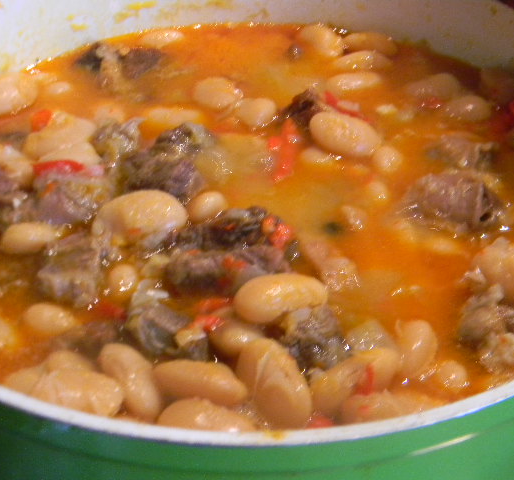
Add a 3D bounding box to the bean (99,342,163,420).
[{"bbox_3d":[-0.030,0.034,0.249,0.011,0.010,0.024,-23,60,-26],"label":"bean"}]

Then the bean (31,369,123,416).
[{"bbox_3d":[-0.047,0.041,0.272,0.026,0.011,0.014,8,40,9],"label":"bean"}]

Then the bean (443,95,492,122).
[{"bbox_3d":[0.080,-0.050,0.395,0.020,0.011,0.013,11,41,13],"label":"bean"}]

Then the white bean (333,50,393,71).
[{"bbox_3d":[0.040,-0.067,0.391,0.022,0.010,0.012,-5,39,-6],"label":"white bean"}]

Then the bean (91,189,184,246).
[{"bbox_3d":[-0.034,-0.006,0.295,0.028,0.013,0.016,-17,42,-20],"label":"bean"}]

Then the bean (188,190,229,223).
[{"bbox_3d":[-0.016,-0.011,0.343,0.012,0.010,0.016,28,47,30],"label":"bean"}]

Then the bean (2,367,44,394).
[{"bbox_3d":[-0.054,0.036,0.252,0.018,0.009,0.011,-13,41,-16],"label":"bean"}]

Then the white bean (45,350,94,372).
[{"bbox_3d":[-0.052,0.035,0.283,0.020,0.011,0.013,14,41,16],"label":"white bean"}]

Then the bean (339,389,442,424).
[{"bbox_3d":[0.033,0.042,0.252,0.025,0.010,0.013,-5,39,-6],"label":"bean"}]

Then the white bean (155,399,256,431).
[{"bbox_3d":[-0.012,0.044,0.249,0.024,0.011,0.013,4,39,6],"label":"white bean"}]

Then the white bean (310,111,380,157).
[{"bbox_3d":[0.032,-0.038,0.374,0.030,0.013,0.016,27,47,29],"label":"white bean"}]

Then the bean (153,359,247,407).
[{"bbox_3d":[-0.014,0.034,0.249,0.024,0.010,0.011,11,40,14],"label":"bean"}]

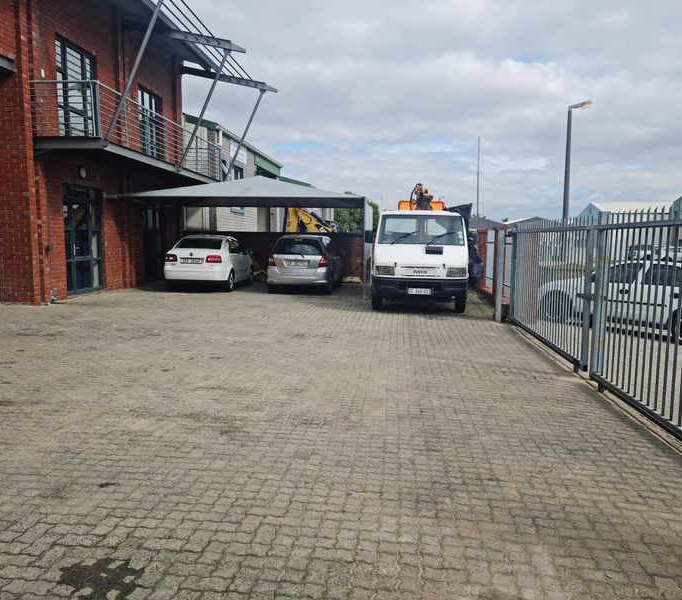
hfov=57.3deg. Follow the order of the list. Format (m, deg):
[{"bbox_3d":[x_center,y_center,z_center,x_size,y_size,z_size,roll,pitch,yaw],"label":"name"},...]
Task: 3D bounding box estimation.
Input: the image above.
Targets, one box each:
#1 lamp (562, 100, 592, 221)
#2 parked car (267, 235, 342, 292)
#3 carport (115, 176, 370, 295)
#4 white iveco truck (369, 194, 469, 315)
[{"bbox_3d":[10.546,-5.179,27.861,1.150,7.218,0.330,1,6,8],"label":"lamp"},{"bbox_3d":[-0.960,-1.079,17.750,1.680,1.525,3.840,1,6,4],"label":"parked car"},{"bbox_3d":[-2.250,-1.918,17.550,6.200,3.180,5.100,1,6,5],"label":"carport"},{"bbox_3d":[1.800,-1.276,14.850,1.960,2.600,5.800,1,6,6],"label":"white iveco truck"}]

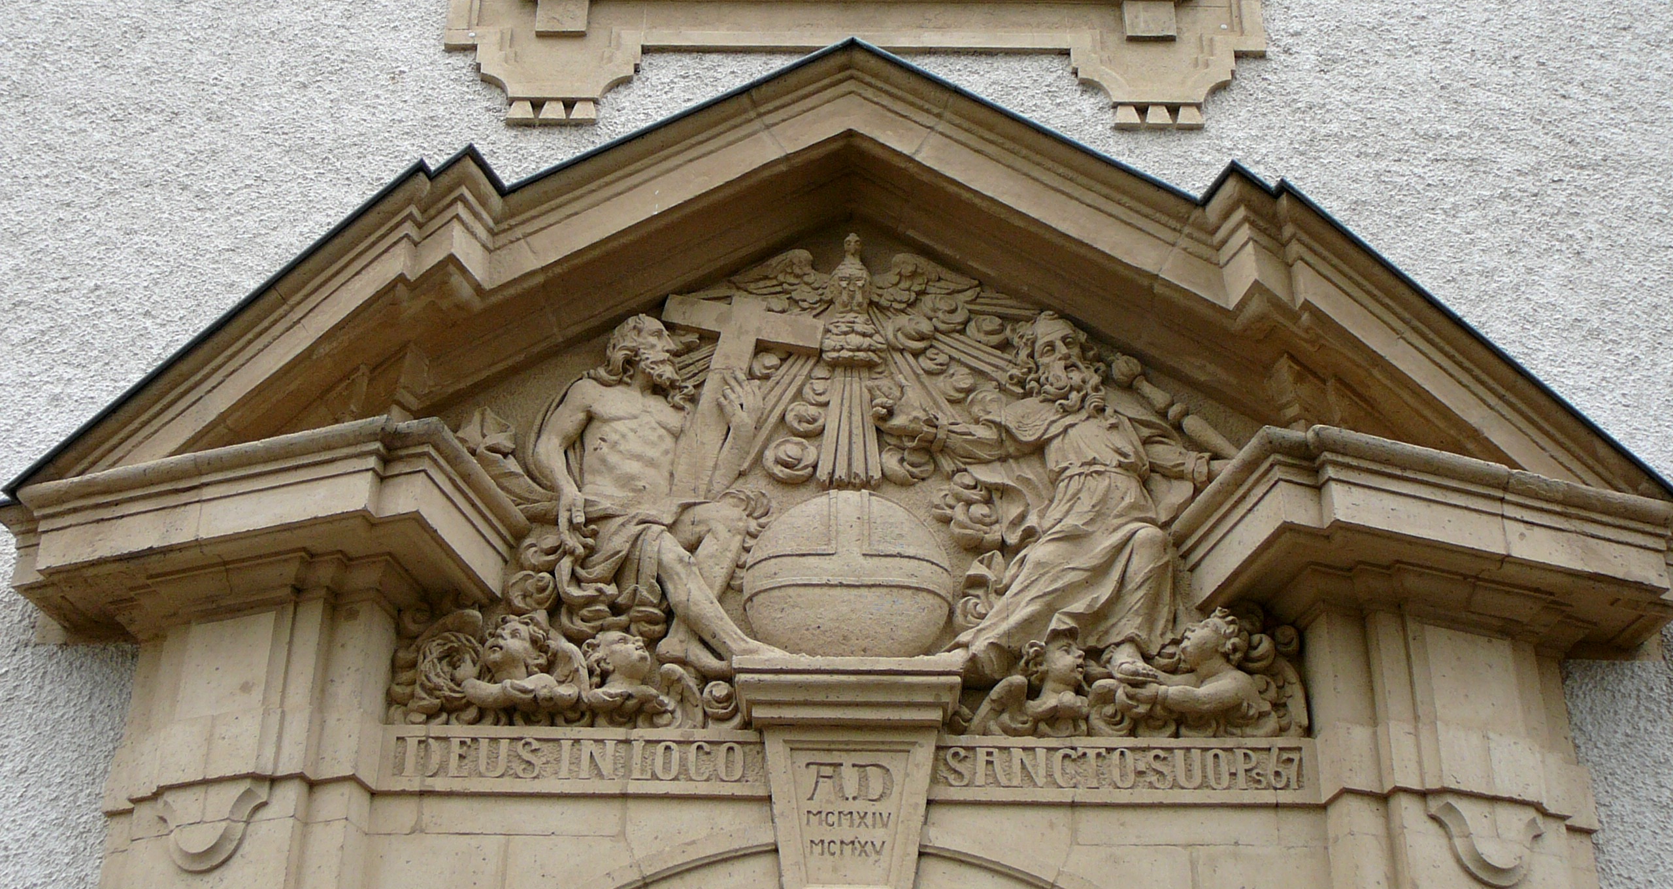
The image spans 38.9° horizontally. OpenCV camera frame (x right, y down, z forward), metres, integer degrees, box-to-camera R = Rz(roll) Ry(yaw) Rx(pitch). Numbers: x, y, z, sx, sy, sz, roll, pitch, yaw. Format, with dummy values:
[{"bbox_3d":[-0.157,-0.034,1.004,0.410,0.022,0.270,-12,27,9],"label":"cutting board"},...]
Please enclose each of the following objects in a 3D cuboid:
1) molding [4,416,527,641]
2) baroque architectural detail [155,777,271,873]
[{"bbox_3d":[-1.694,0.300,6.784,1.485,0.290,0.635,-9,-34,16],"label":"molding"},{"bbox_3d":[-1.707,1.060,6.437,0.365,0.255,0.065,-10,-34,16],"label":"baroque architectural detail"}]

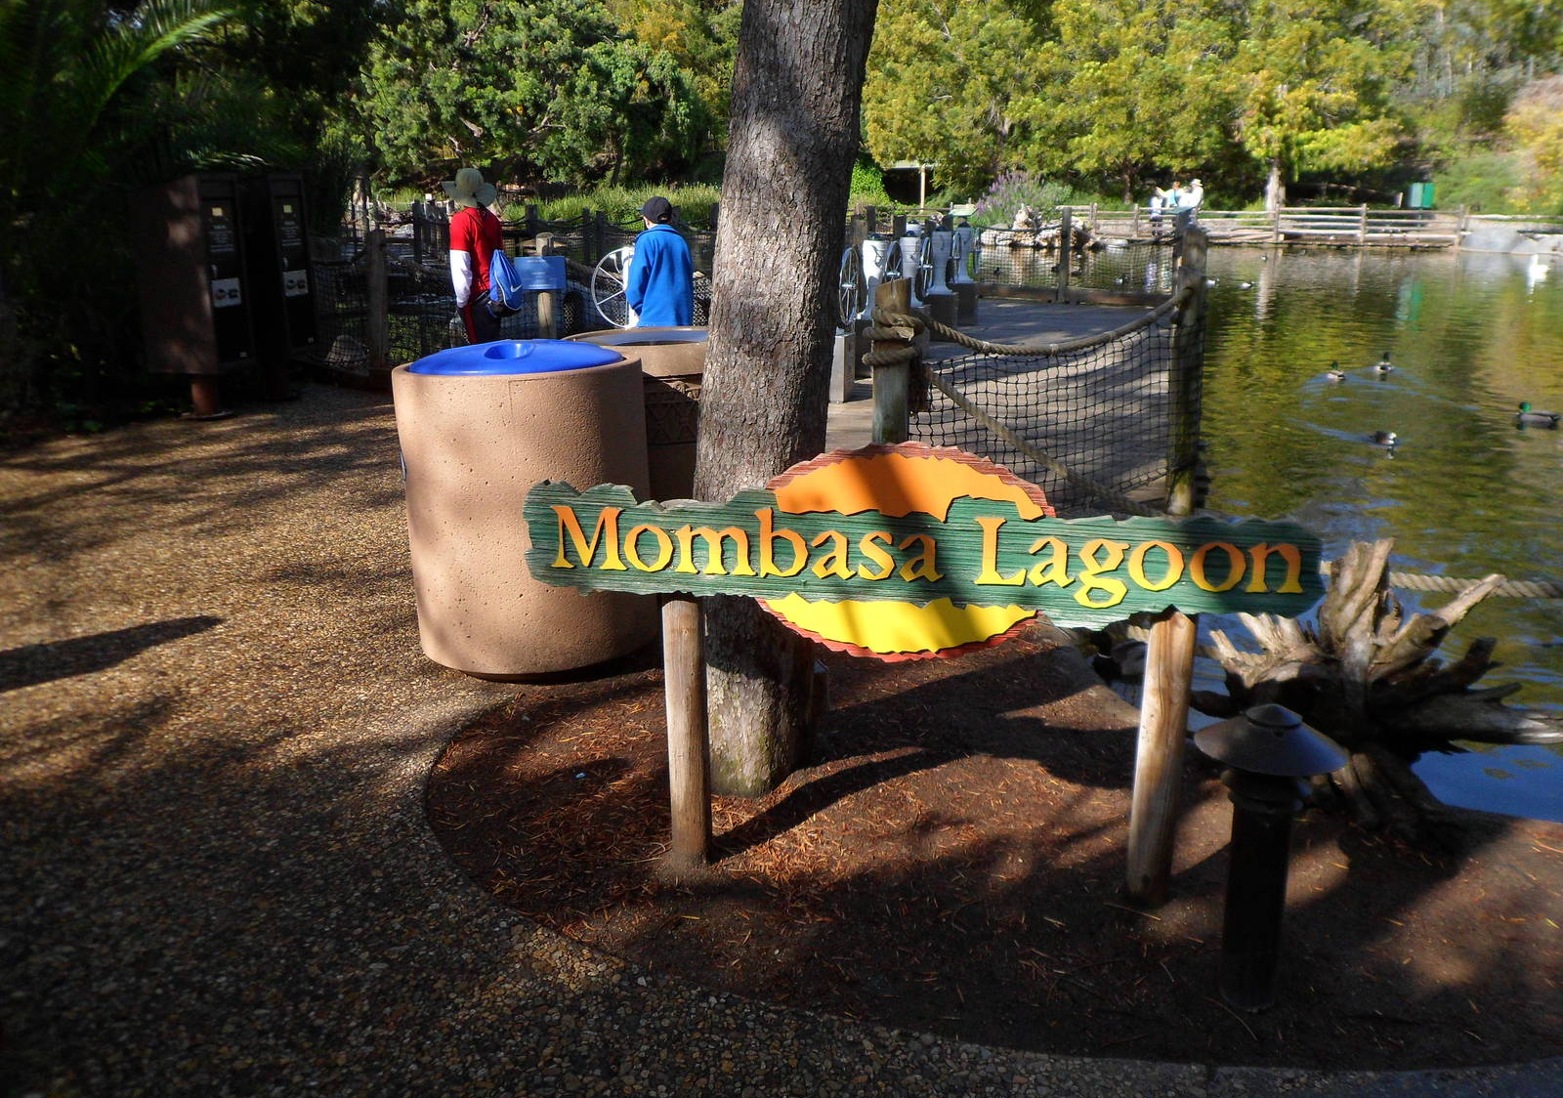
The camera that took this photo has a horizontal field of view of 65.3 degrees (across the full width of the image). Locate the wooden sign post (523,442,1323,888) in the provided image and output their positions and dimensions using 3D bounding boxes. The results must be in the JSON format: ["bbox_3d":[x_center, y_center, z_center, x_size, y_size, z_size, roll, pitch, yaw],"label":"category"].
[{"bbox_3d":[0.277,0.262,2.722,1.675,1.050,0.150,1,17,9],"label":"wooden sign post"}]

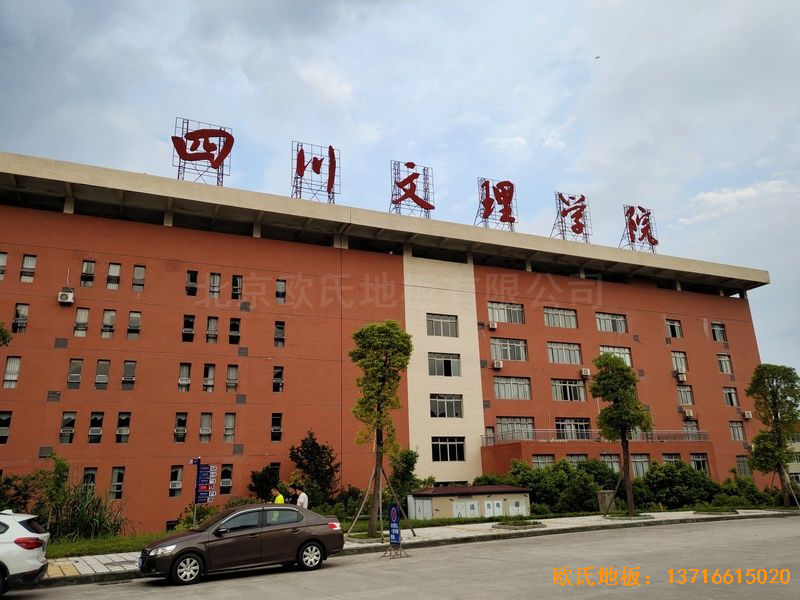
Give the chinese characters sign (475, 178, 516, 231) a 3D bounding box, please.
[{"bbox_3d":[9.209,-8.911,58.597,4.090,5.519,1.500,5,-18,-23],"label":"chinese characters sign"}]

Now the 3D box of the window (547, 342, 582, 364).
[{"bbox_3d":[14.551,4.743,53.053,3.534,1.863,0.150,5,-19,-23],"label":"window"}]

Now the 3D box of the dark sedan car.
[{"bbox_3d":[-3.556,5.550,13.945,4.440,1.466,1.750,8,-20,-28],"label":"dark sedan car"}]

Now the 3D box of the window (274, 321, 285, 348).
[{"bbox_3d":[-9.006,2.568,45.119,0.769,1.972,0.160,5,-18,-22],"label":"window"}]

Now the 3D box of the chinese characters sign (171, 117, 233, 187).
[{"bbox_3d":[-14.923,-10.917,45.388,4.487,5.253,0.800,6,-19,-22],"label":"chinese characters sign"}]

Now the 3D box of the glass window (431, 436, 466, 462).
[{"bbox_3d":[4.070,12.405,49.872,3.059,1.966,0.180,5,-18,-23],"label":"glass window"}]

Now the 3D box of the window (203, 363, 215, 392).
[{"bbox_3d":[-13.418,5.467,42.282,0.718,2.020,0.160,5,-18,-22],"label":"window"}]

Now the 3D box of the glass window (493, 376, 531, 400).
[{"bbox_3d":[10.183,7.989,54.028,3.811,2.027,0.180,5,-18,-23],"label":"glass window"}]

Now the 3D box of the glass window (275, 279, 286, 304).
[{"bbox_3d":[-9.724,-0.654,49.103,0.777,2.051,0.200,5,-18,-22],"label":"glass window"}]

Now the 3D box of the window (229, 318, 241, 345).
[{"bbox_3d":[-11.563,2.243,42.175,0.729,1.844,0.150,5,-19,-23],"label":"window"}]

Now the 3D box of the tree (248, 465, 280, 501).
[{"bbox_3d":[-7.058,10.118,31.266,1.664,2.960,1.664,5,-19,-23],"label":"tree"}]

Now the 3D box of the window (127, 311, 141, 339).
[{"bbox_3d":[-17.518,1.723,39.678,0.738,1.887,0.150,5,-19,-23],"label":"window"}]

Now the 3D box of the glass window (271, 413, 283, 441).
[{"bbox_3d":[-8.491,8.790,41.442,0.700,1.867,0.150,5,-19,-23],"label":"glass window"}]

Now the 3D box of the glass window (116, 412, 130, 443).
[{"bbox_3d":[-17.945,8.320,39.095,0.730,1.982,0.150,6,-19,-22],"label":"glass window"}]

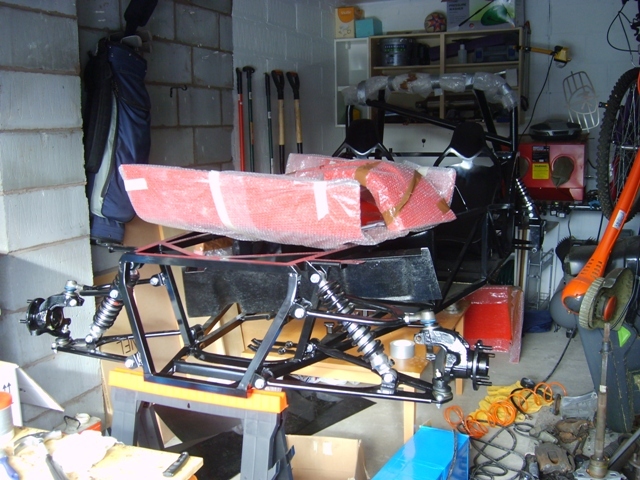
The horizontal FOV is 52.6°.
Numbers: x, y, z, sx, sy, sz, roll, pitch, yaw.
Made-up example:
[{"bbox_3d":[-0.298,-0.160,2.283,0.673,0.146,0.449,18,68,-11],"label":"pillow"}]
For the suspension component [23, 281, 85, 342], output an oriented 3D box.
[{"bbox_3d":[-0.913,0.241,2.219,0.220,0.215,0.150,4,11,23],"label":"suspension component"}]

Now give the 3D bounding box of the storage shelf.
[{"bbox_3d":[0.892,-1.311,5.329,1.520,0.720,0.300,4,11,23],"label":"storage shelf"}]

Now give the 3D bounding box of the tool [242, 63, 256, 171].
[{"bbox_3d":[-0.429,-0.594,4.125,0.090,1.000,0.170,4,11,23],"label":"tool"}]

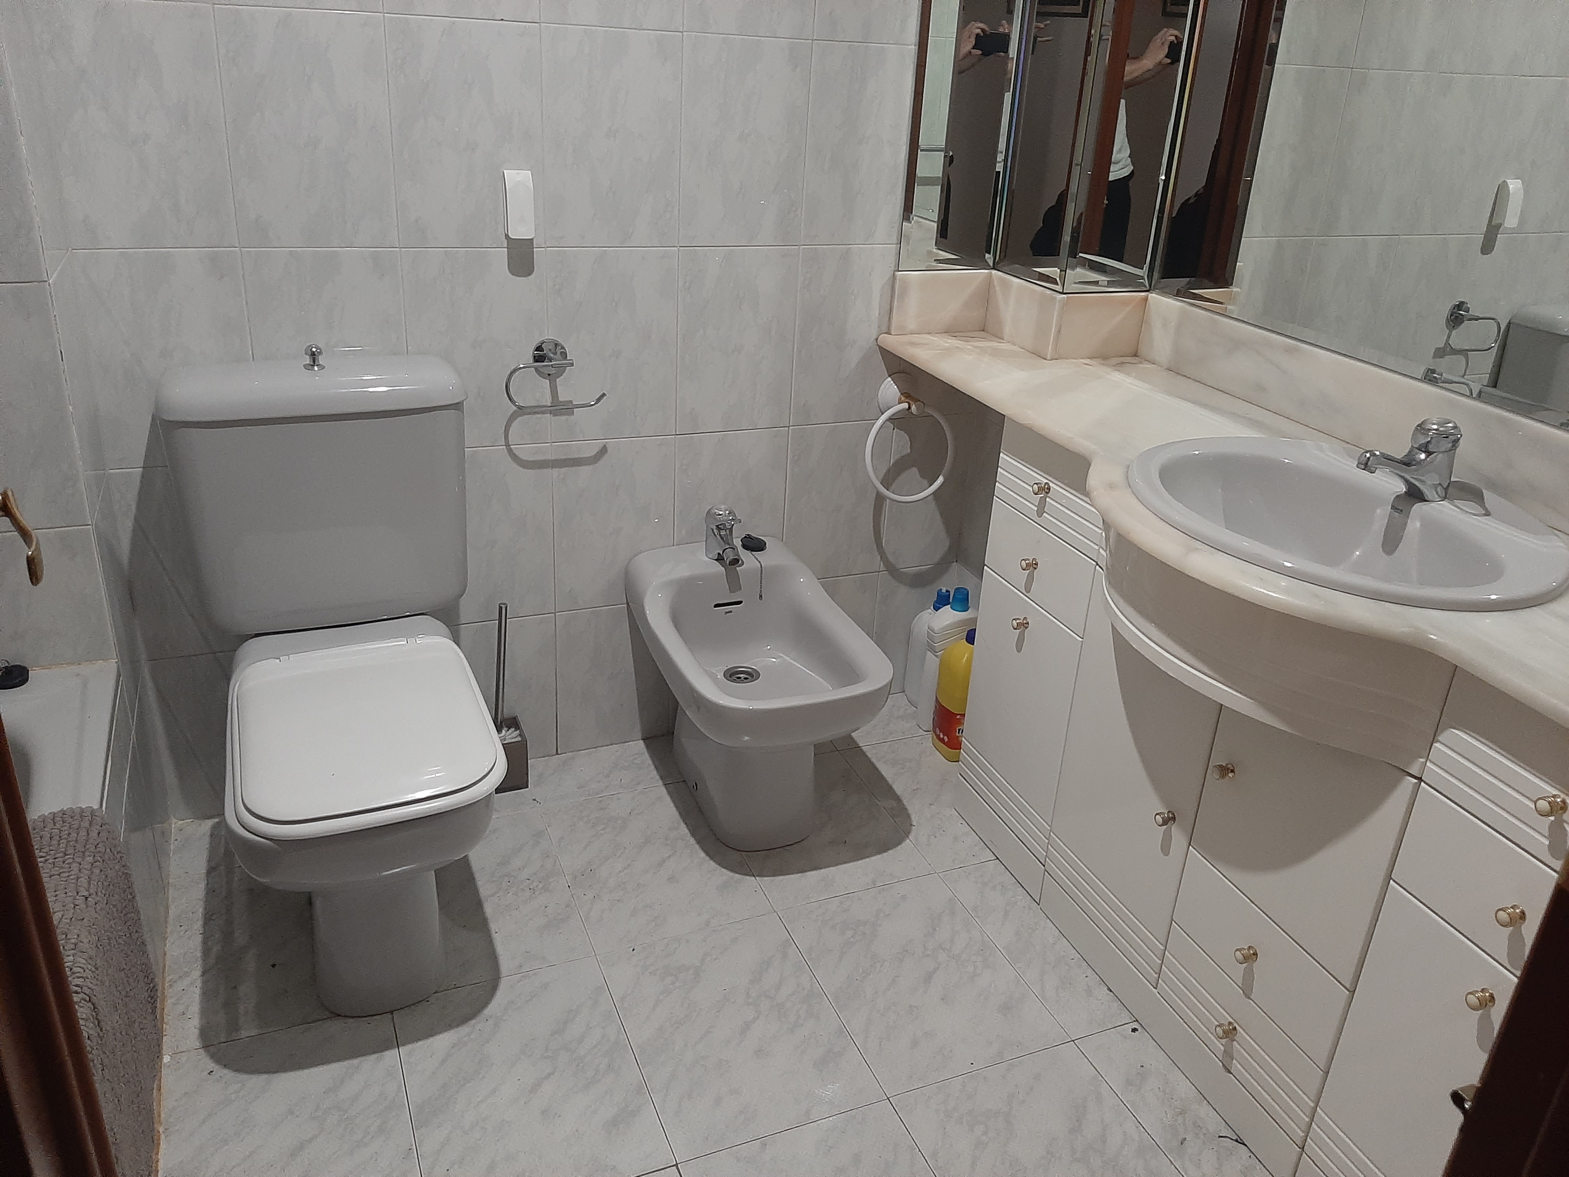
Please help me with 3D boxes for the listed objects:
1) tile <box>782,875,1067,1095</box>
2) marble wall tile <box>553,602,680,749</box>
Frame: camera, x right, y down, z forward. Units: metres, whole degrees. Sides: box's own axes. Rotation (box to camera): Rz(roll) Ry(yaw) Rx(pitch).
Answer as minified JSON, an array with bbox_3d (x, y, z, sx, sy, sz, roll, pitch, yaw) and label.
[{"bbox_3d":[0.205,0.602,1.836,0.304,0.010,0.401,-7,27,-22],"label":"tile"},{"bbox_3d":[-0.332,0.172,2.309,0.228,0.309,0.010,-8,27,-23],"label":"marble wall tile"}]

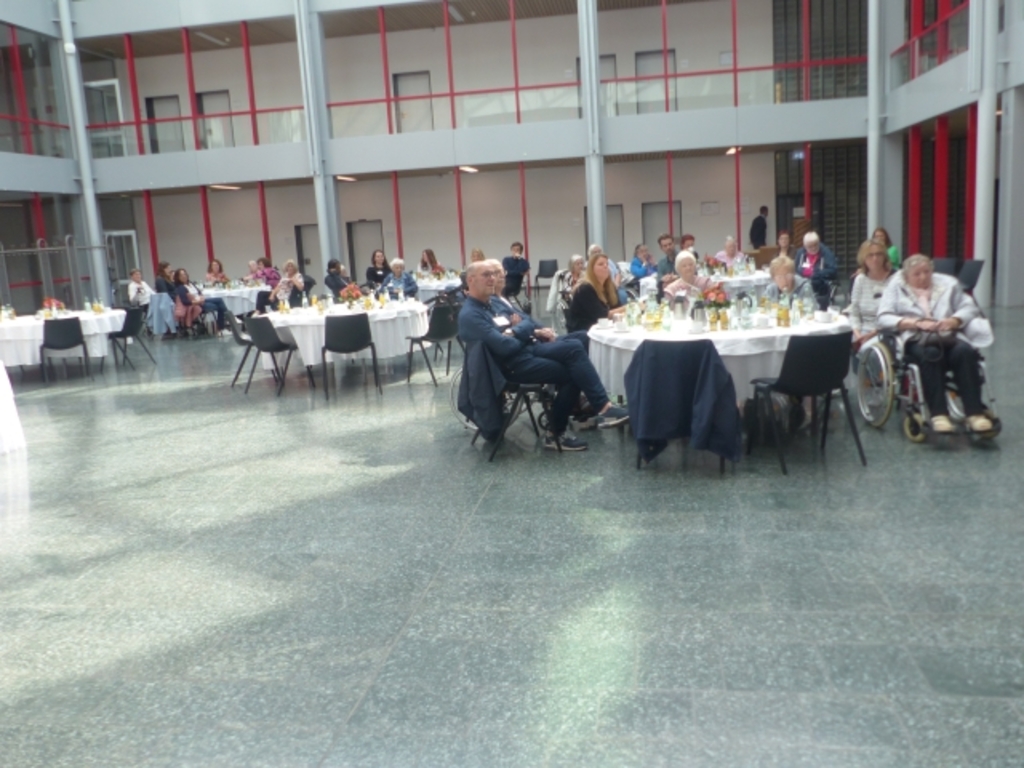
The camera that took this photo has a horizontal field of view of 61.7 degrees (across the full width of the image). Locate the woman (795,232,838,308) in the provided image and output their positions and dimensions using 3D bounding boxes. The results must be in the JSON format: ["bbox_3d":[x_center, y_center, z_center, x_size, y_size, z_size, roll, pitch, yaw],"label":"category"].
[{"bbox_3d":[3.734,-1.220,10.566,0.580,1.270,0.850,7,14,44],"label":"woman"}]

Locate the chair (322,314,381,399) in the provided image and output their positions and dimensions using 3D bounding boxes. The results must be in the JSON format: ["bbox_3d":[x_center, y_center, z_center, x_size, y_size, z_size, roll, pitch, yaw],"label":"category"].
[{"bbox_3d":[-1.642,-0.294,8.677,0.520,0.800,0.540,-6,10,-15],"label":"chair"}]

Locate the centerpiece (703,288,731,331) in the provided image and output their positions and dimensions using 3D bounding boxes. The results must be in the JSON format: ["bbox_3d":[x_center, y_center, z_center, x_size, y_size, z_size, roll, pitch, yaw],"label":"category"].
[{"bbox_3d":[1.458,-0.557,6.130,0.210,0.280,0.210,-4,10,0],"label":"centerpiece"}]

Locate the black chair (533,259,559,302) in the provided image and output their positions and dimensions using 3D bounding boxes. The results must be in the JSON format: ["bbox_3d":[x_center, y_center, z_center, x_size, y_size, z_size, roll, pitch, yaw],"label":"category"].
[{"bbox_3d":[0.695,-2.028,17.222,0.520,0.820,0.540,1,11,22],"label":"black chair"}]

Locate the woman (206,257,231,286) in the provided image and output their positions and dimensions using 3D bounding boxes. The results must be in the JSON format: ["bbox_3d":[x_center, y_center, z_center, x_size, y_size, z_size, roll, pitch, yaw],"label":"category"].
[{"bbox_3d":[-5.695,-1.691,16.696,0.500,1.300,0.650,-5,10,-8],"label":"woman"}]

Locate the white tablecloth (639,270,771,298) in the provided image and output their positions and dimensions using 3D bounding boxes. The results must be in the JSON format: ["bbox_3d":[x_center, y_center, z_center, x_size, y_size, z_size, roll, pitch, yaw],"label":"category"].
[{"bbox_3d":[2.636,-1.184,11.420,1.840,0.510,1.840,-3,10,1],"label":"white tablecloth"}]

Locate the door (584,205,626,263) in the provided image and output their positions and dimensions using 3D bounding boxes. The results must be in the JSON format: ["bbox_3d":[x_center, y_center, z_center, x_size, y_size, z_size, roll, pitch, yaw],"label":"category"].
[{"bbox_3d":[2.366,-3.468,21.557,0.970,2.020,0.120,-2,11,9],"label":"door"}]

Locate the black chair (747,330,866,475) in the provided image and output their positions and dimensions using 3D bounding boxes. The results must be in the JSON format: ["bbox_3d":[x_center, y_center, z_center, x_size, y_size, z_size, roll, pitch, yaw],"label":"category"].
[{"bbox_3d":[1.772,0.075,5.203,0.520,0.800,0.540,-5,9,-10],"label":"black chair"}]

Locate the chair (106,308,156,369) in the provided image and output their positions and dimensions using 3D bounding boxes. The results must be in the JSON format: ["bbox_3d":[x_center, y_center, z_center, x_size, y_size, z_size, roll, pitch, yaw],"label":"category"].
[{"bbox_3d":[-5.074,-0.613,11.431,0.520,0.790,0.520,0,11,18],"label":"chair"}]

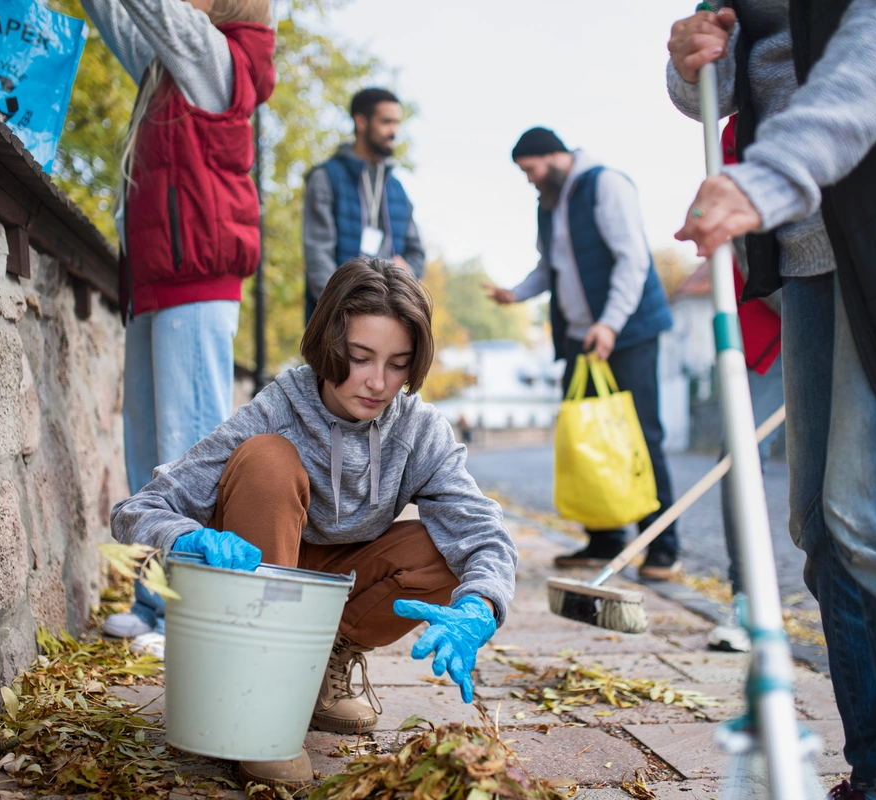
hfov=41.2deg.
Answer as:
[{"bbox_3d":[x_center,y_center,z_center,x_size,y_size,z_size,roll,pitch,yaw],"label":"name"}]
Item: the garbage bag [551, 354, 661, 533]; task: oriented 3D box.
[{"bbox_3d":[0.565,0.140,3.900,0.280,0.590,0.280,-1,-1,37],"label":"garbage bag"}]

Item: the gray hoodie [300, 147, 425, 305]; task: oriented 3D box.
[{"bbox_3d":[-0.275,-0.660,4.400,0.500,0.650,0.320,0,-1,-28],"label":"gray hoodie"}]

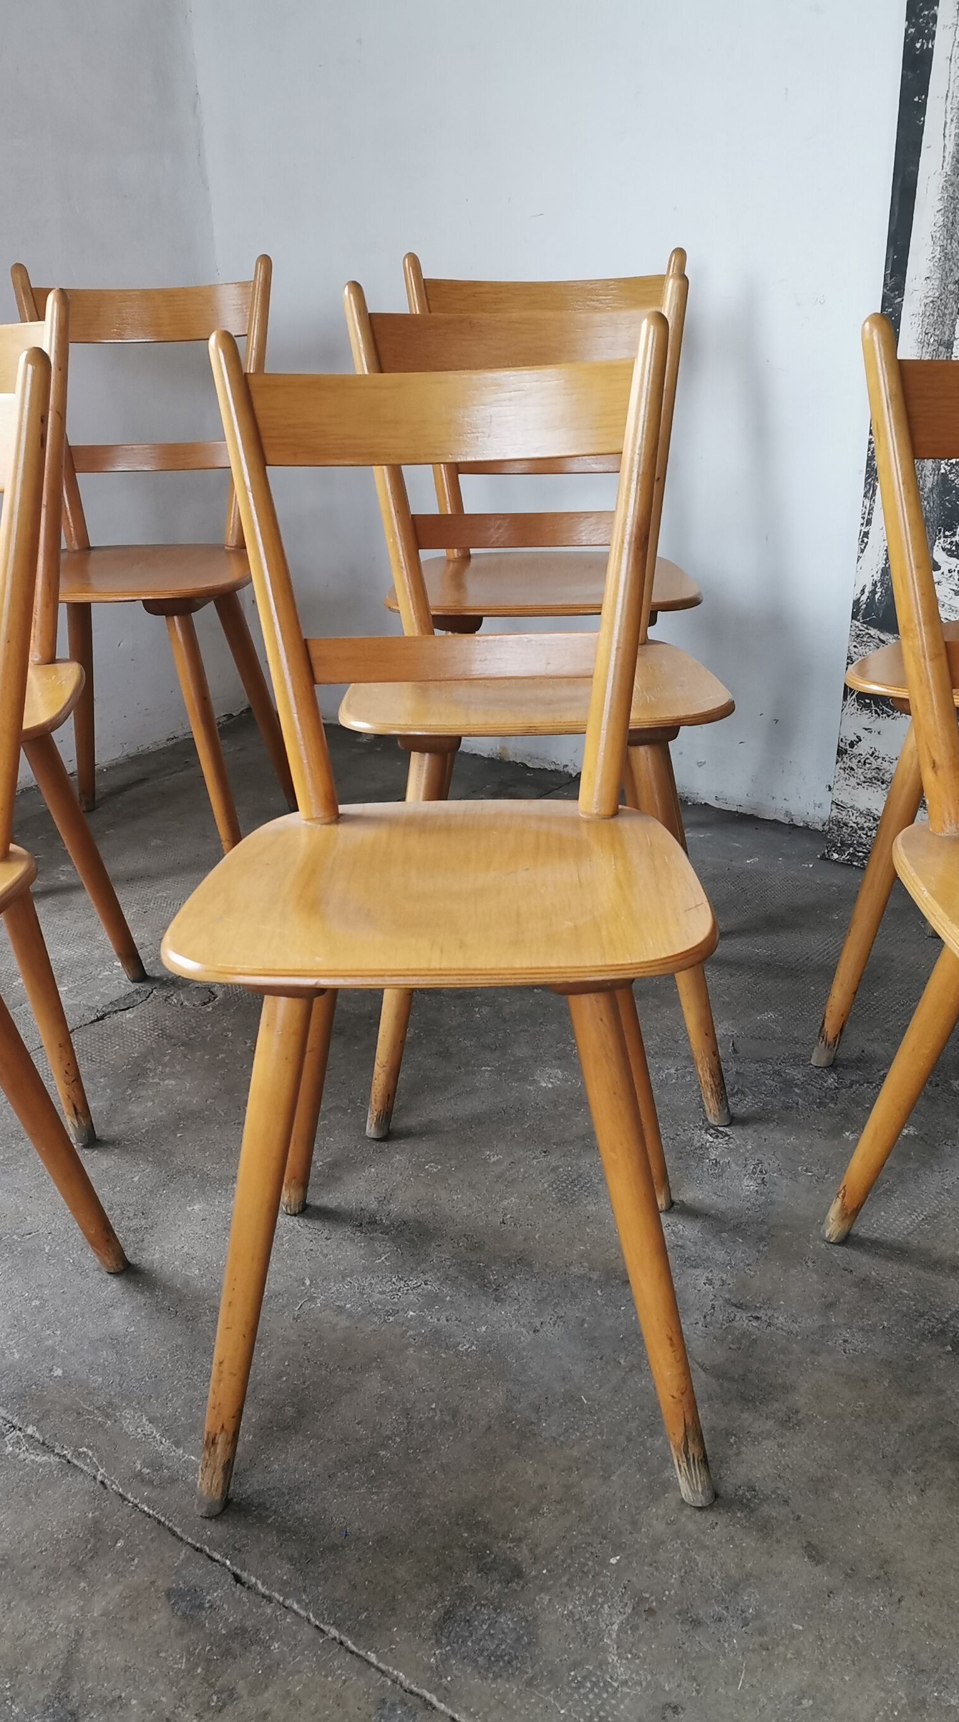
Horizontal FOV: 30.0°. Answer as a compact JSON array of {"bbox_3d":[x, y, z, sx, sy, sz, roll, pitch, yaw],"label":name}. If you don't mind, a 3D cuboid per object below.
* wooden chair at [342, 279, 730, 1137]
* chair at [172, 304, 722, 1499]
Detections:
[{"bbox_3d":[0.059,-0.184,1.947,0.410,0.840,0.453,-2,22,0],"label":"wooden chair"},{"bbox_3d":[-0.024,0.027,1.422,0.410,0.840,0.453,-1,22,2],"label":"chair"}]

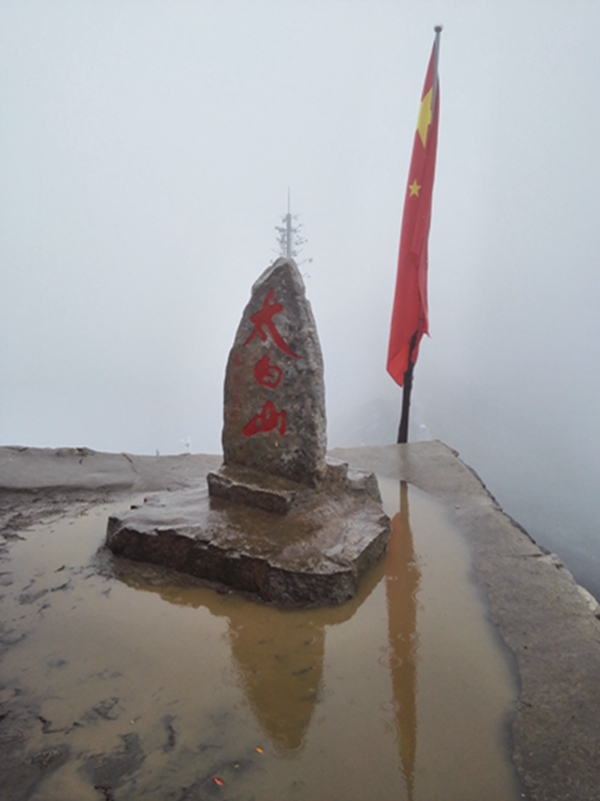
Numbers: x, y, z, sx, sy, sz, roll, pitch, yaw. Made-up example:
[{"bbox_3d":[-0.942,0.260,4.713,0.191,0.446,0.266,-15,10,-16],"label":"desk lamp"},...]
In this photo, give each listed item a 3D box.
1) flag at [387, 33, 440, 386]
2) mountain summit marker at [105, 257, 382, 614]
[{"bbox_3d":[0.825,-1.232,4.668,0.280,2.377,0.190,2,18,0],"label":"flag"},{"bbox_3d":[-0.168,0.018,3.484,1.378,1.480,1.204,7,15,31],"label":"mountain summit marker"}]

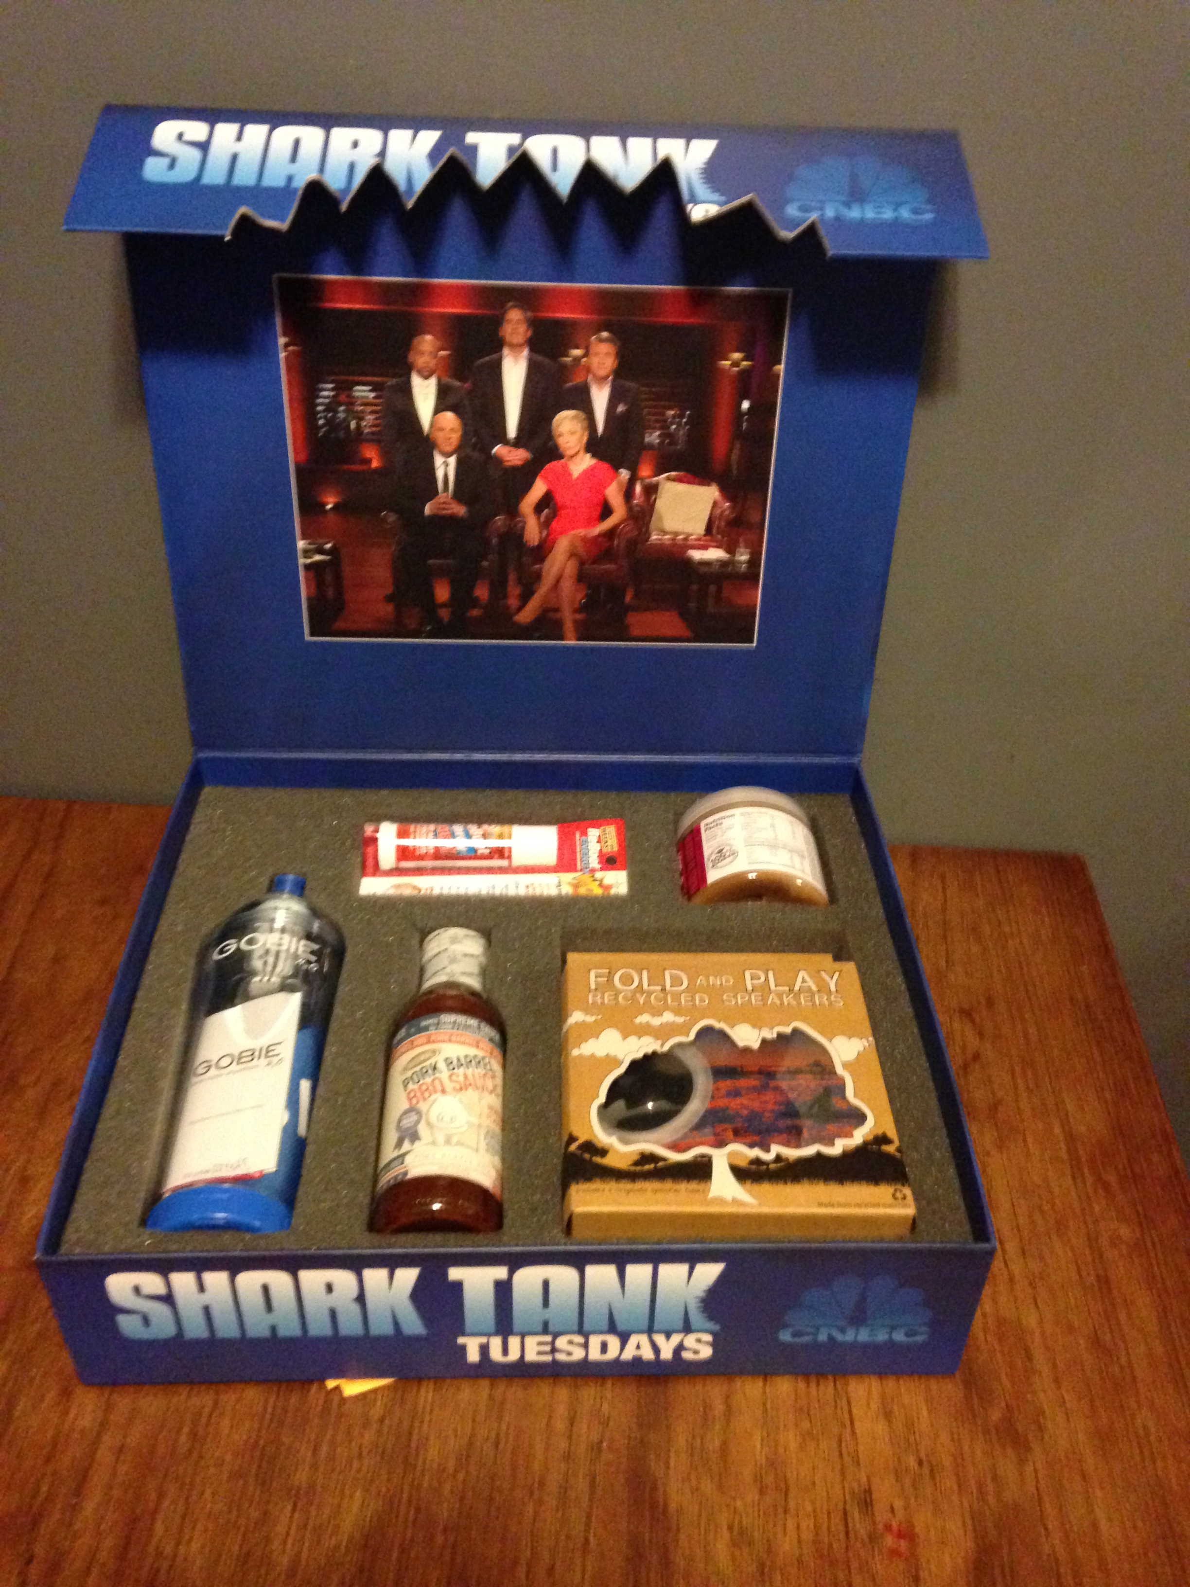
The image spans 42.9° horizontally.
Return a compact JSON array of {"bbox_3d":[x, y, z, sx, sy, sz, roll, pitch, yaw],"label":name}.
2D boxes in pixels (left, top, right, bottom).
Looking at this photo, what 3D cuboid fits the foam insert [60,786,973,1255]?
[{"bbox_3d":[-0.037,0.137,0.844,0.410,0.078,0.352,0,38,-2],"label":"foam insert"}]

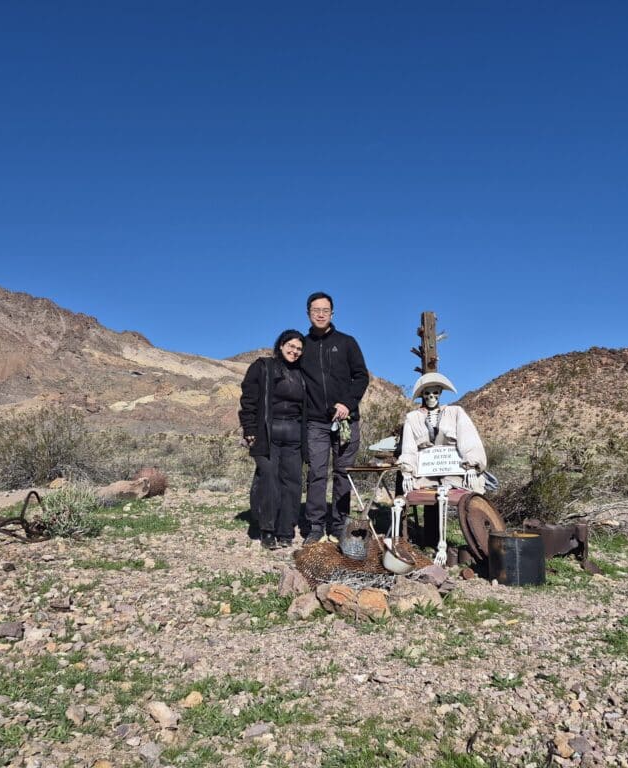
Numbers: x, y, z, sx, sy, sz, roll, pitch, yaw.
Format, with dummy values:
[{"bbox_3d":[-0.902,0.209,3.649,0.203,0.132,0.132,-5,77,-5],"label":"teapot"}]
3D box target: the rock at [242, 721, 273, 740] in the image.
[{"bbox_3d":[-0.149,0.917,1.800,0.078,0.035,0.060,0,-4,-5],"label":"rock"}]

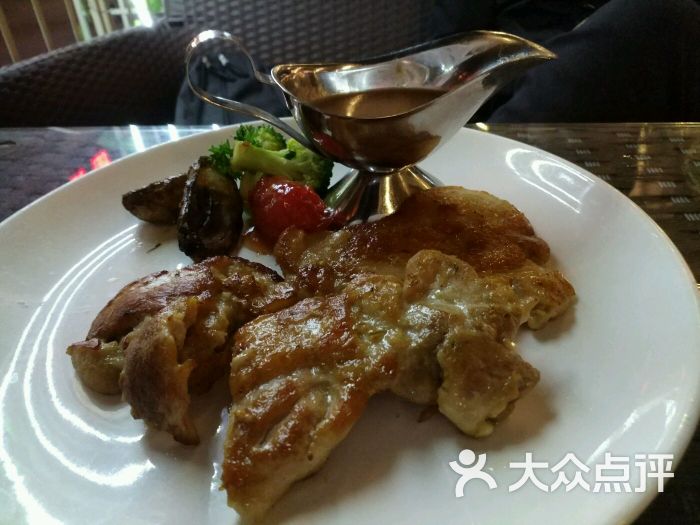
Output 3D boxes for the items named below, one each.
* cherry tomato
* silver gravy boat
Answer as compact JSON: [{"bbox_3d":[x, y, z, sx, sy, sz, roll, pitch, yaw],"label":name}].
[{"bbox_3d":[-0.027,-0.024,0.244,0.035,0.029,0.032,-7,36,-6],"label":"cherry tomato"},{"bbox_3d":[0.012,-0.071,0.261,0.167,0.083,0.072,-4,36,-2],"label":"silver gravy boat"}]

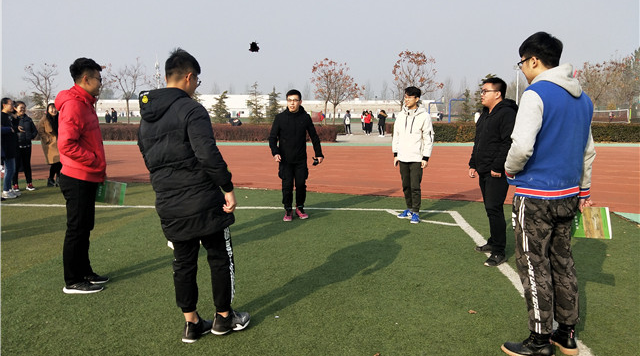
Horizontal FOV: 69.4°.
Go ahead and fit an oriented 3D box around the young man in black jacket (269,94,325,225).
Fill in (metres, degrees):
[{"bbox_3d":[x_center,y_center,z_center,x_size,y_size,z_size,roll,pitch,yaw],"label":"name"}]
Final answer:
[{"bbox_3d":[-0.312,-0.291,6.076,0.720,1.690,0.380,0,8,-4],"label":"young man in black jacket"}]

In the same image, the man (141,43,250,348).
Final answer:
[{"bbox_3d":[-0.750,0.120,2.841,0.480,1.747,0.560,-8,11,-44],"label":"man"}]

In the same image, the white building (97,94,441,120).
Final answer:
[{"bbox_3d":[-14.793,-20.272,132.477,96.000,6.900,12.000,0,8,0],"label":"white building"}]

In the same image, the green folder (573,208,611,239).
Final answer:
[{"bbox_3d":[1.598,0.269,2.751,0.020,0.185,0.260,-6,0,-31],"label":"green folder"}]

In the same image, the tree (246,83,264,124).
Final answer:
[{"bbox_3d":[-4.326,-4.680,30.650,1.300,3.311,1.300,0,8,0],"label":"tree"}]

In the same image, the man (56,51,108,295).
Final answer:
[{"bbox_3d":[-1.868,-0.008,3.617,0.350,1.794,0.500,-2,8,-17],"label":"man"}]

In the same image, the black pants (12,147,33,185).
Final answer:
[{"bbox_3d":[-5.557,-0.250,8.570,0.270,0.760,0.380,8,11,44],"label":"black pants"}]

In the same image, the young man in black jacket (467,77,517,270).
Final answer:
[{"bbox_3d":[1.653,-0.080,4.419,0.380,1.710,0.500,-2,8,-13],"label":"young man in black jacket"}]

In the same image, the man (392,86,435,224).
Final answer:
[{"bbox_3d":[1.248,-0.313,6.087,0.520,1.741,0.320,4,9,30],"label":"man"}]

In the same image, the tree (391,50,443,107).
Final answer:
[{"bbox_3d":[6.231,-5.384,29.547,3.200,5.445,3.200,0,8,0],"label":"tree"}]

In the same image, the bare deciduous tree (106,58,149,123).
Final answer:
[{"bbox_3d":[-13.517,-5.696,32.529,3.000,5.200,3.000,-3,8,-22],"label":"bare deciduous tree"}]

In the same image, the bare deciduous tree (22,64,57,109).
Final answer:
[{"bbox_3d":[-19.625,-5.565,32.547,2.600,4.900,2.600,-4,9,-31],"label":"bare deciduous tree"}]

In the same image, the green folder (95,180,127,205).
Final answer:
[{"bbox_3d":[-1.727,0.121,3.781,0.260,0.185,0.020,7,7,-8],"label":"green folder"}]

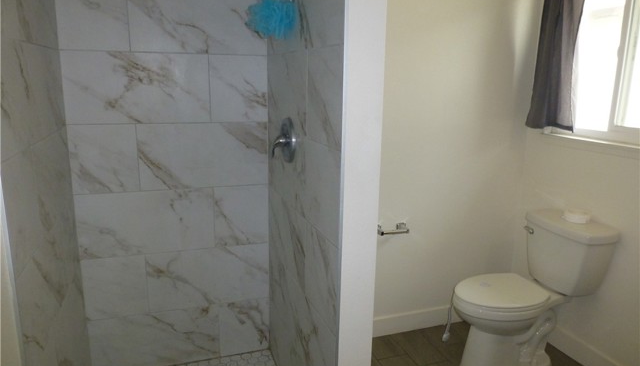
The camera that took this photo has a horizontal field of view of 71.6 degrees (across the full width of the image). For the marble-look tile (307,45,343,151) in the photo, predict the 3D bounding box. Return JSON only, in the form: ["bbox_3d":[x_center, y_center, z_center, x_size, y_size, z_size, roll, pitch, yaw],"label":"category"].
[{"bbox_3d":[0.015,-0.282,1.435,0.010,0.305,0.335,-3,13,-19],"label":"marble-look tile"}]

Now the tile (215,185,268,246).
[{"bbox_3d":[-0.388,0.164,2.221,0.265,0.305,0.012,-3,12,-18],"label":"tile"}]

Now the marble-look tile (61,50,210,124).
[{"bbox_3d":[-0.795,-0.417,1.965,0.597,0.305,0.012,-3,12,-18],"label":"marble-look tile"}]

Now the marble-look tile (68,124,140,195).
[{"bbox_3d":[-0.955,-0.107,1.977,0.268,0.305,0.012,-3,12,-18],"label":"marble-look tile"}]

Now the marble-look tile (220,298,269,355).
[{"bbox_3d":[-0.395,0.763,2.345,0.264,0.296,0.012,-3,12,-18],"label":"marble-look tile"}]

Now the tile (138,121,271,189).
[{"bbox_3d":[-0.541,-0.129,2.115,0.597,0.305,0.010,-3,13,-19],"label":"tile"}]

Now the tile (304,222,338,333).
[{"bbox_3d":[0.003,0.319,1.570,0.010,0.305,0.335,-3,13,-19],"label":"tile"}]

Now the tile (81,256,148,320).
[{"bbox_3d":[-0.963,0.496,2.101,0.266,0.305,0.012,-3,12,-18],"label":"tile"}]

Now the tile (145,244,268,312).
[{"bbox_3d":[-0.552,0.472,2.250,0.597,0.305,0.010,-3,13,-19],"label":"tile"}]

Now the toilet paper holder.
[{"bbox_3d":[0.397,0.258,2.417,0.200,0.050,0.075,-3,13,-19],"label":"toilet paper holder"}]

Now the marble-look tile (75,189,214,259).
[{"bbox_3d":[-0.802,0.186,2.089,0.598,0.305,0.012,-3,12,-18],"label":"marble-look tile"}]

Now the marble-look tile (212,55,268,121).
[{"bbox_3d":[-0.381,-0.439,2.102,0.270,0.305,0.010,-3,13,-19],"label":"marble-look tile"}]

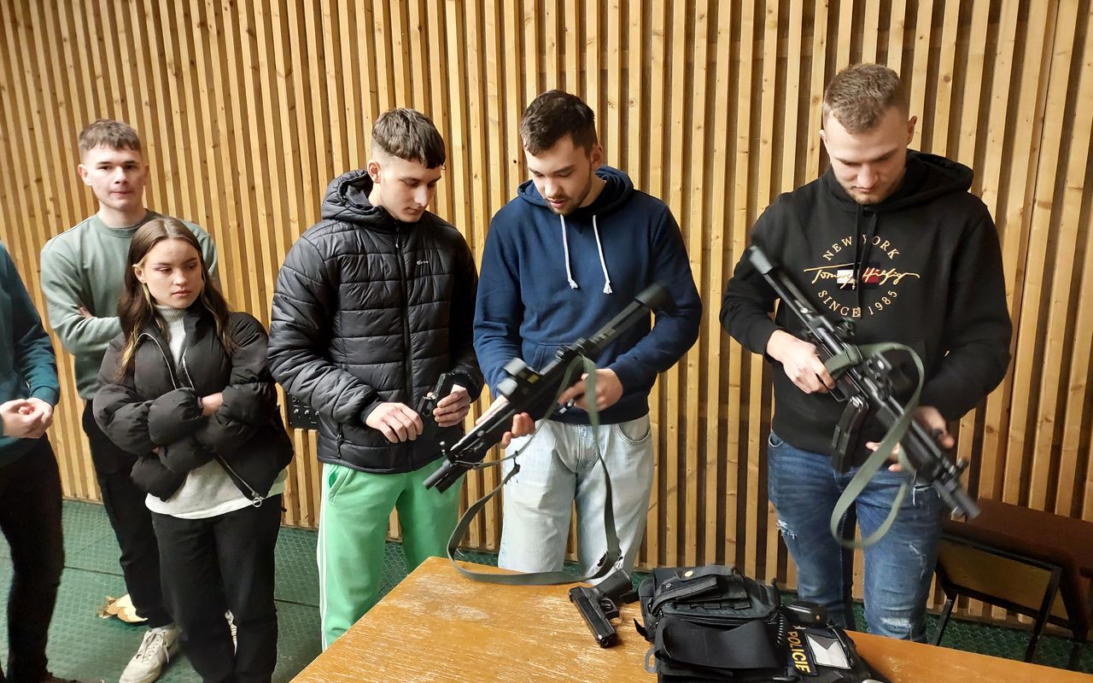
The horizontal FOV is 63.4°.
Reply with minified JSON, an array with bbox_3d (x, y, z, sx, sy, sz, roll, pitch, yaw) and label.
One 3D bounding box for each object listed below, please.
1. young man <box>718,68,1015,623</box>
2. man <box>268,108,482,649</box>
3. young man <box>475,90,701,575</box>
[{"bbox_3d":[0.668,0.336,1.974,0.590,1.840,0.470,4,16,17],"label":"young man"},{"bbox_3d":[-0.401,0.317,2.264,0.520,1.765,0.470,-8,16,-23],"label":"man"},{"bbox_3d":[0.105,0.296,2.240,0.540,1.800,0.460,0,15,4],"label":"young man"}]

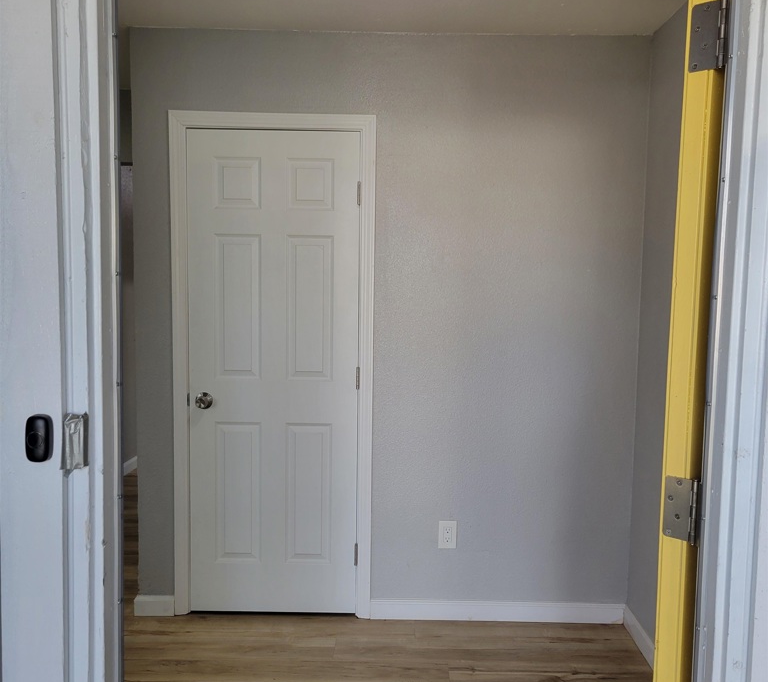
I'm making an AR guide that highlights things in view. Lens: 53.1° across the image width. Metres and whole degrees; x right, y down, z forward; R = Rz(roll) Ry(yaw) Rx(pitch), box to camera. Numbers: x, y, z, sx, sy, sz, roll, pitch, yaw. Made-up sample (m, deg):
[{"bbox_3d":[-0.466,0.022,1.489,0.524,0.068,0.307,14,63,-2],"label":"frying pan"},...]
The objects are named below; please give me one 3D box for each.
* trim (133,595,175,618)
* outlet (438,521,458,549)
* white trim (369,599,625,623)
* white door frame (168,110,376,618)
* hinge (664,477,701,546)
[{"bbox_3d":[-0.983,1.138,3.300,0.171,0.086,0.015,1,5,0],"label":"trim"},{"bbox_3d":[0.272,0.825,3.273,0.072,0.117,0.009,1,5,0],"label":"outlet"},{"bbox_3d":[0.489,1.163,3.301,1.095,0.083,0.015,1,5,0],"label":"white trim"},{"bbox_3d":[-0.464,0.131,3.229,0.839,2.118,0.060,1,5,0],"label":"white door frame"},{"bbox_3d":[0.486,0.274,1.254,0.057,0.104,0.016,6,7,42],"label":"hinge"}]

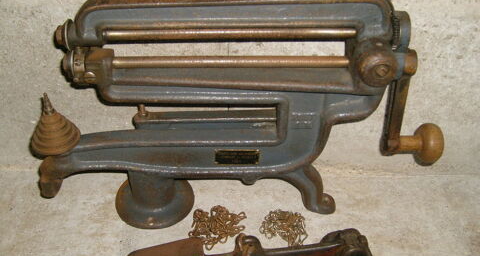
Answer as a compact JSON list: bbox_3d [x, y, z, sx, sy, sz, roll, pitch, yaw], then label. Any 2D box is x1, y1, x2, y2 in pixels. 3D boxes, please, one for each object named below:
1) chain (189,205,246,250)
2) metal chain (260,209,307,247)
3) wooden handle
[{"bbox_3d":[-0.031,0.133,0.653,0.080,0.018,0.078,0,30,0],"label":"chain"},{"bbox_3d":[0.059,0.134,0.653,0.068,0.016,0.062,0,30,0],"label":"metal chain"},{"bbox_3d":[0.245,0.022,0.657,0.060,0.056,0.056,0,30,0],"label":"wooden handle"}]

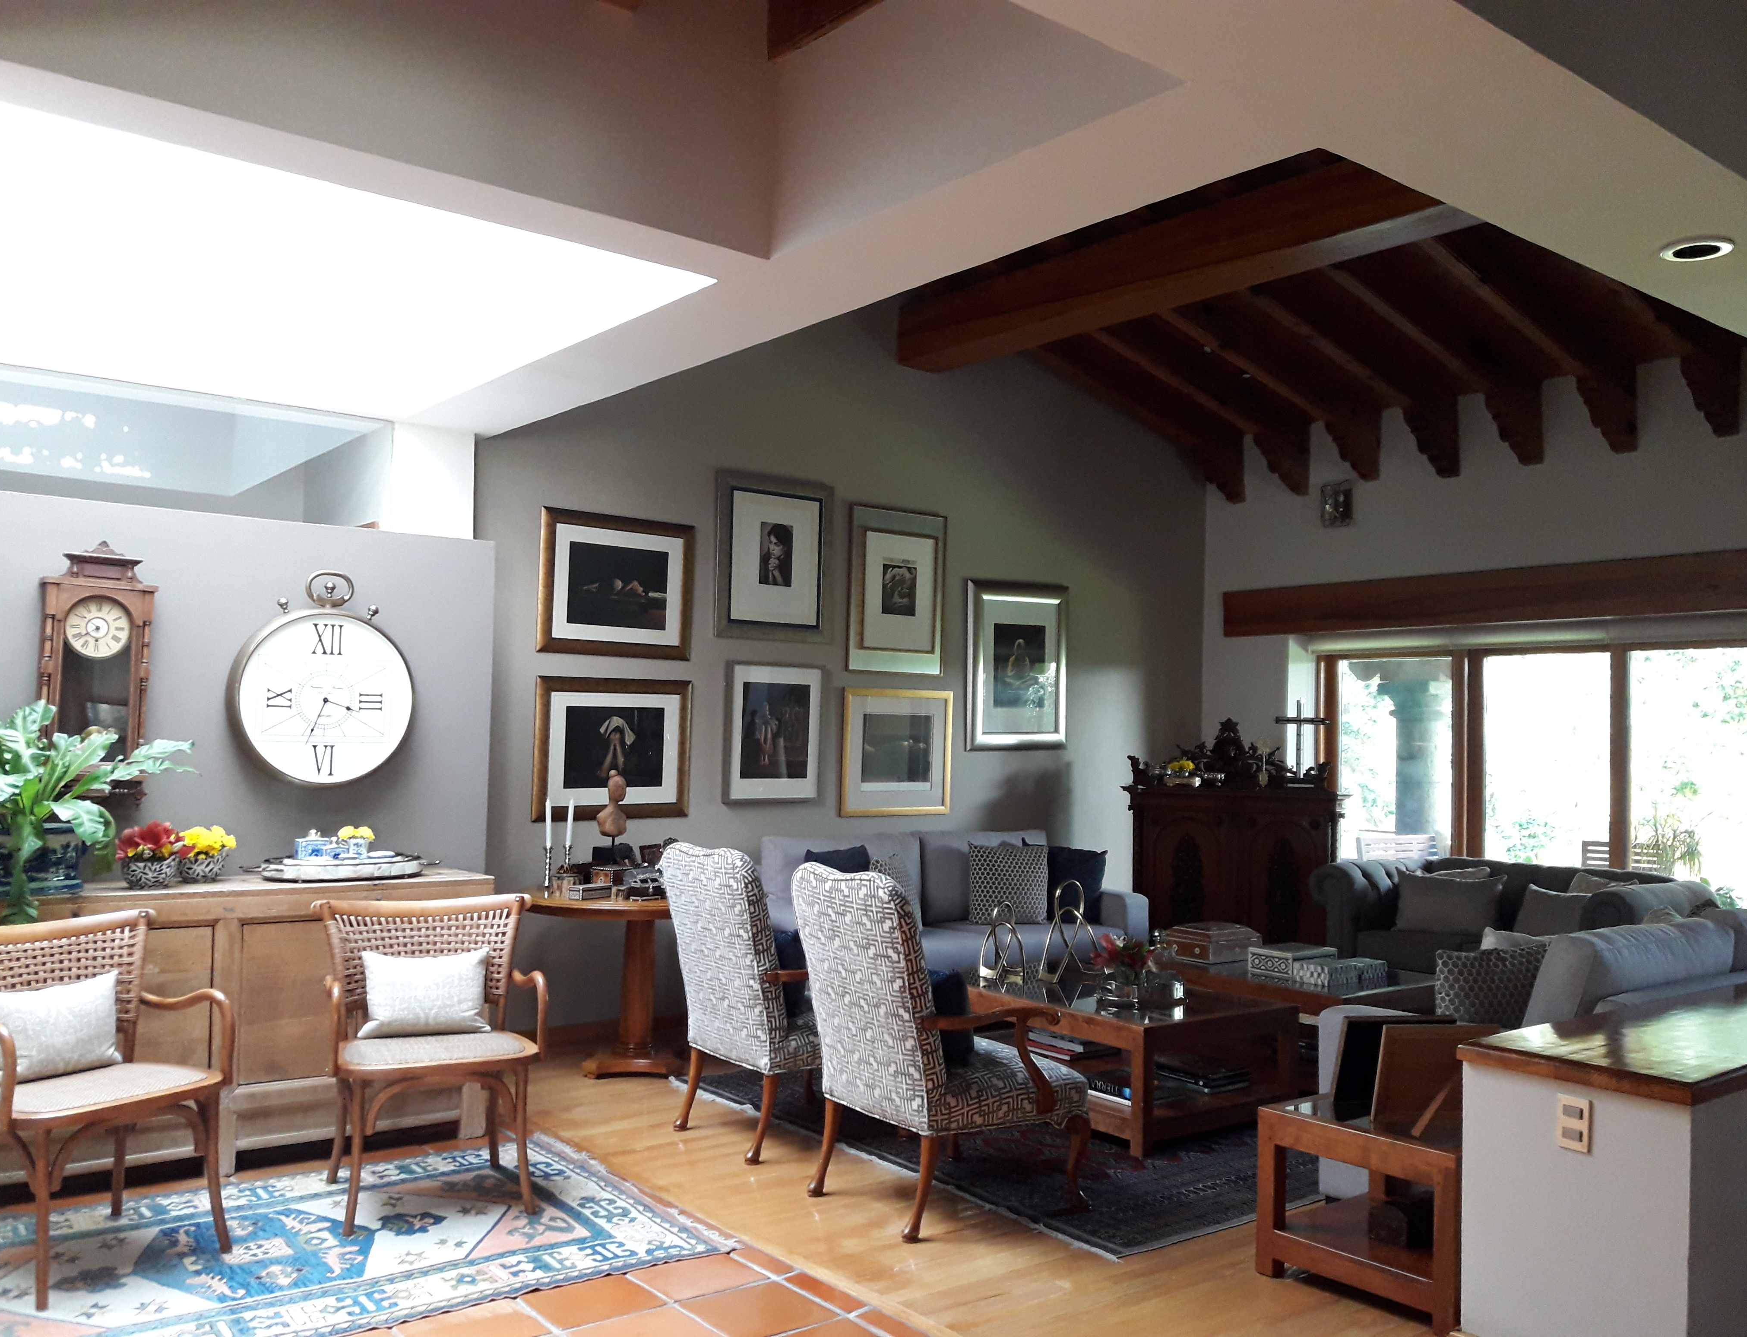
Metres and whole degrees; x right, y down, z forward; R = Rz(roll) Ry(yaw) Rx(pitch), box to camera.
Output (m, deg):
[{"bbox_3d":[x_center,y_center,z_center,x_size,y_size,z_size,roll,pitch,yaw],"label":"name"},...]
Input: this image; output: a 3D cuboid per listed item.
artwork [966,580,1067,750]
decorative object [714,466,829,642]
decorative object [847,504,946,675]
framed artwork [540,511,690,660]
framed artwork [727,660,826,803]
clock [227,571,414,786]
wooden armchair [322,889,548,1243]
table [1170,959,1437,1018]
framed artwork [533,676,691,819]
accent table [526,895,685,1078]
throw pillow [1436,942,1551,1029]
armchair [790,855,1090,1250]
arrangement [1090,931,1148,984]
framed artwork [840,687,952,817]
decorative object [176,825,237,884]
[{"bbox_3d":[0.880,-0.007,8.616,0.813,0.994,0.051,3,-3,-38],"label":"artwork"},{"bbox_3d":[-0.491,-0.547,7.247,0.693,0.813,0.040,3,-3,-38],"label":"decorative object"},{"bbox_3d":[0.130,-0.412,7.729,0.642,0.881,0.035,3,-3,-38],"label":"decorative object"},{"bbox_3d":[-1.186,-0.378,6.704,0.775,0.649,0.035,3,-3,-38],"label":"framed artwork"},{"bbox_3d":[-0.495,0.323,7.220,0.573,0.689,0.040,3,-3,-38],"label":"framed artwork"},{"bbox_3d":[-1.934,0.033,5.070,0.617,0.760,0.109,3,-3,-38],"label":"clock"},{"bbox_3d":[-1.359,1.179,4.450,0.655,0.879,0.606,2,-3,-24],"label":"wooden armchair"},{"bbox_3d":[1.793,1.575,6.517,0.867,0.462,1.367,3,-3,-38],"label":"table"},{"bbox_3d":[-1.197,0.372,6.676,0.784,0.644,0.035,3,-3,-38],"label":"framed artwork"},{"bbox_3d":[-1.025,1.367,6.320,1.088,0.753,1.088,3,-3,-38],"label":"accent table"},{"bbox_3d":[2.000,1.083,4.559,0.447,0.417,0.149,1,9,5],"label":"throw pillow"},{"bbox_3d":[0.202,1.160,4.616,0.757,1.057,0.706,3,-3,-36],"label":"armchair"},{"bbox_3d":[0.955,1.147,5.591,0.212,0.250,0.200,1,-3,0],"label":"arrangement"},{"bbox_3d":[0.145,0.469,8.024,0.791,0.698,0.040,3,-3,-38],"label":"framed artwork"},{"bbox_3d":[-2.271,0.638,4.910,0.188,0.198,0.188,3,-3,-38],"label":"decorative object"}]

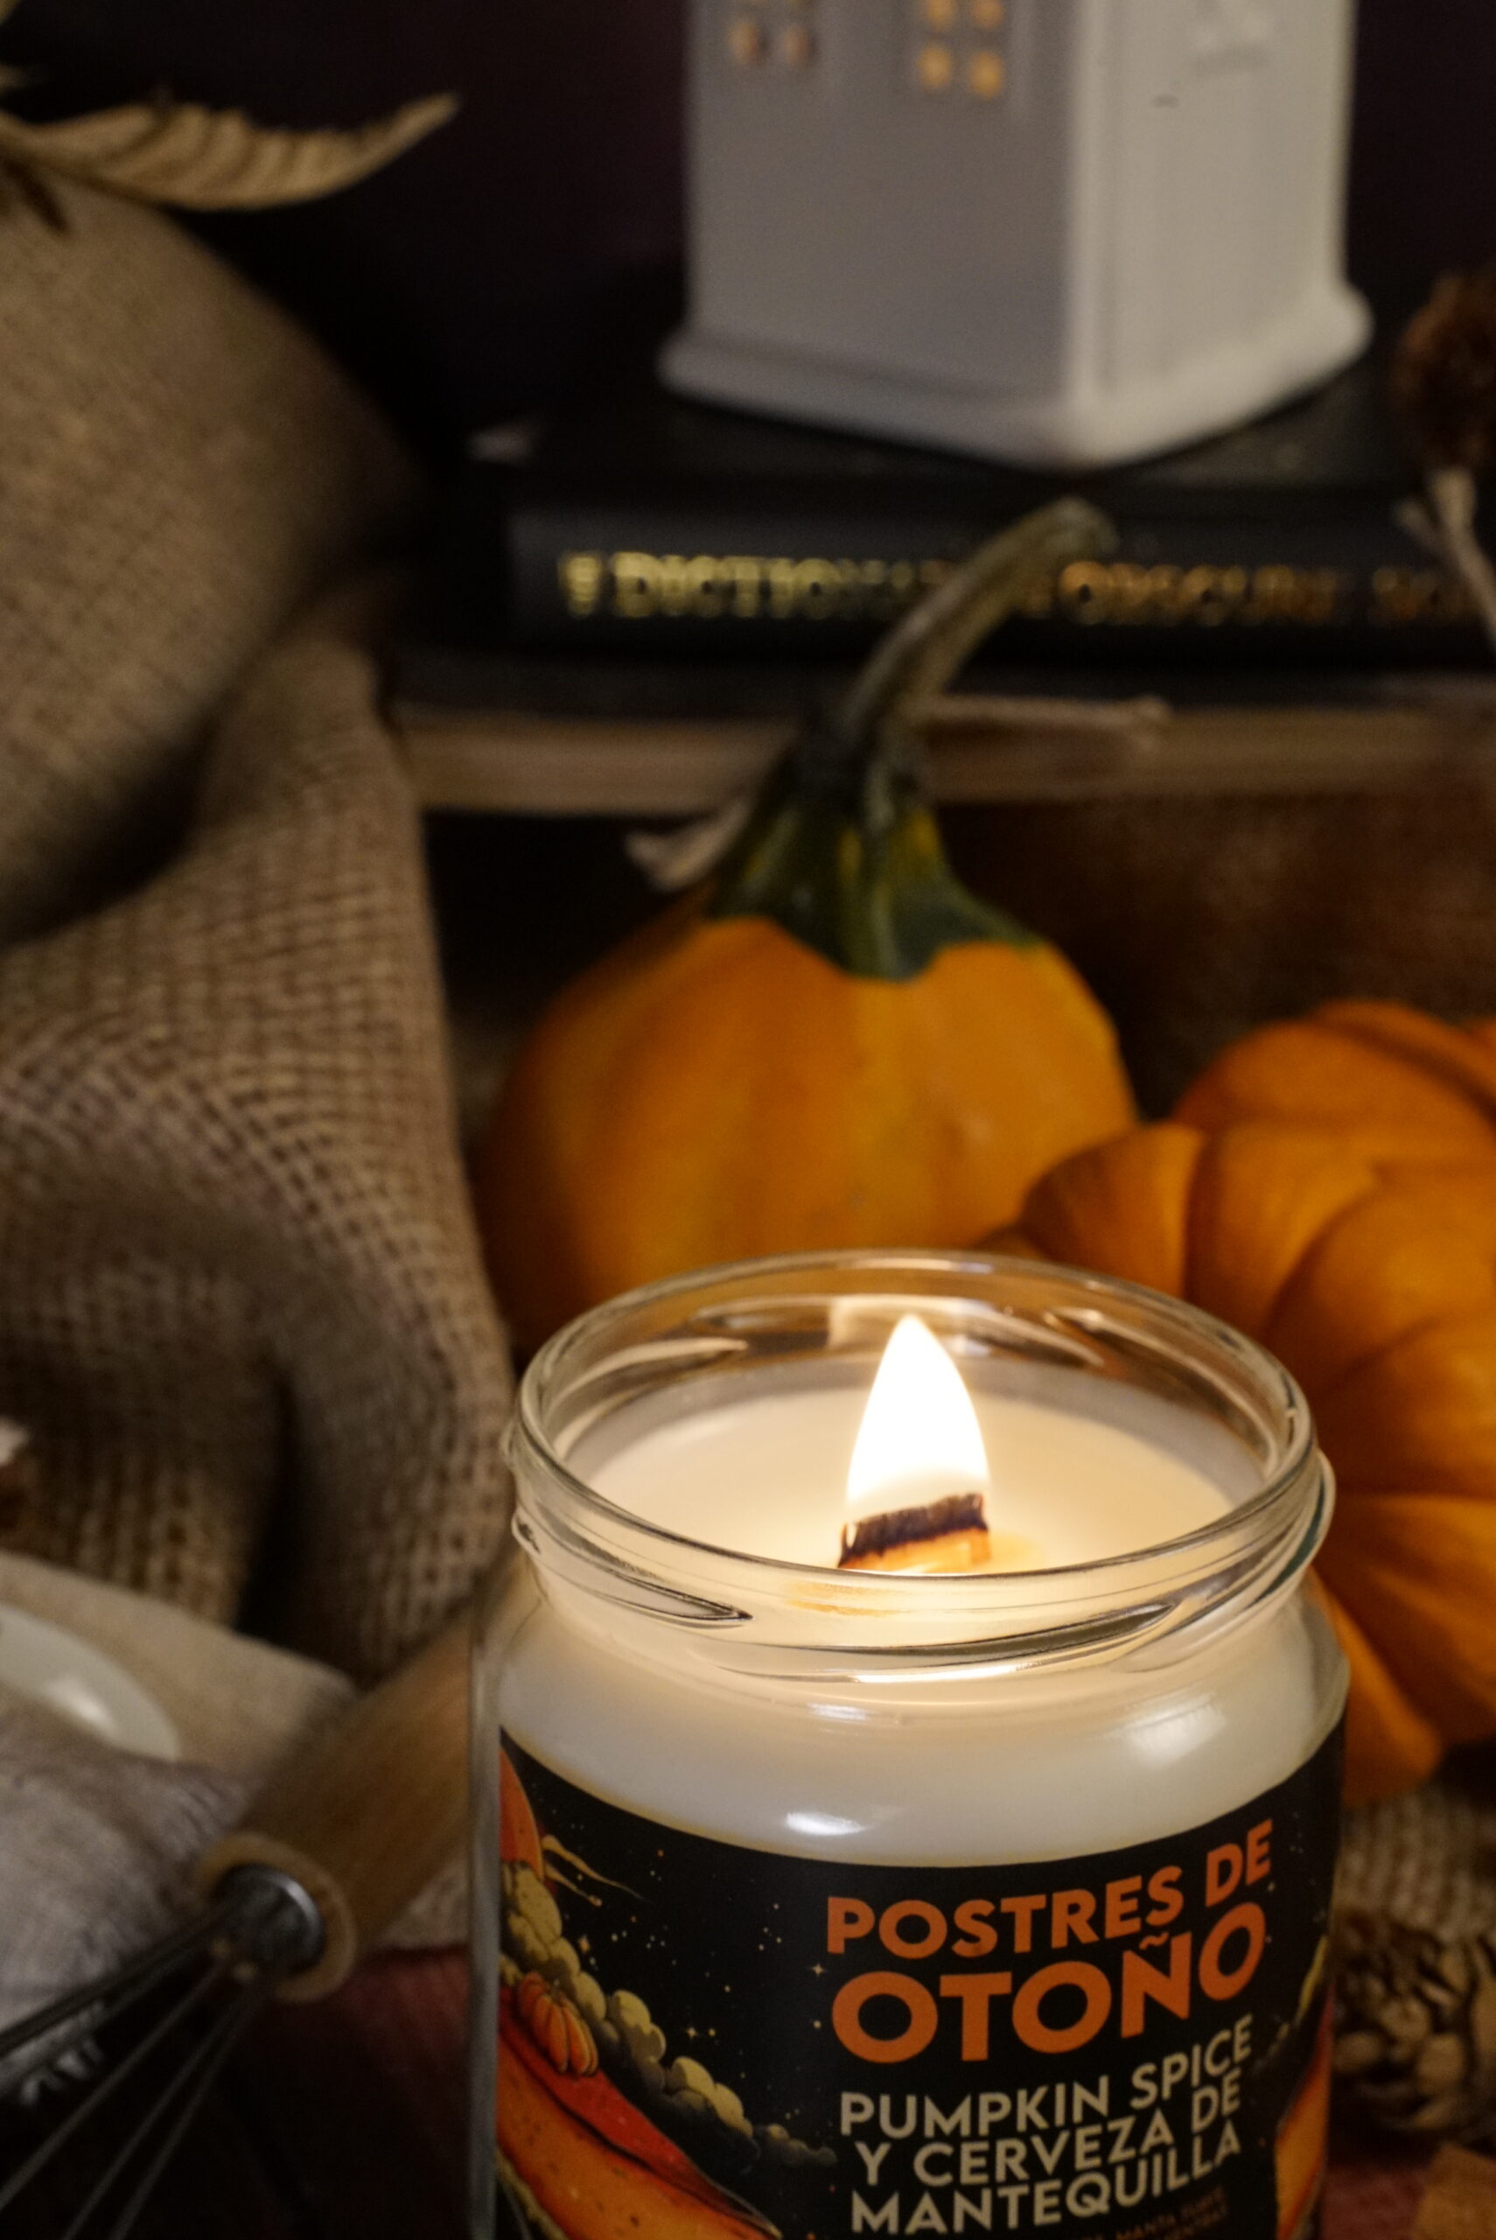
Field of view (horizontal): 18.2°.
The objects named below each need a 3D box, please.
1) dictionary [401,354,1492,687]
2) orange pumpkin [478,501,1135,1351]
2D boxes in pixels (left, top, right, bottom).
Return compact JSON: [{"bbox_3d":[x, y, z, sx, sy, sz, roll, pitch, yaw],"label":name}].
[{"bbox_3d":[0.082,-0.093,0.663,0.215,0.021,0.147,2,22,4],"label":"dictionary"},{"bbox_3d":[0.007,-0.012,0.558,0.081,0.122,0.081,0,22,0],"label":"orange pumpkin"}]

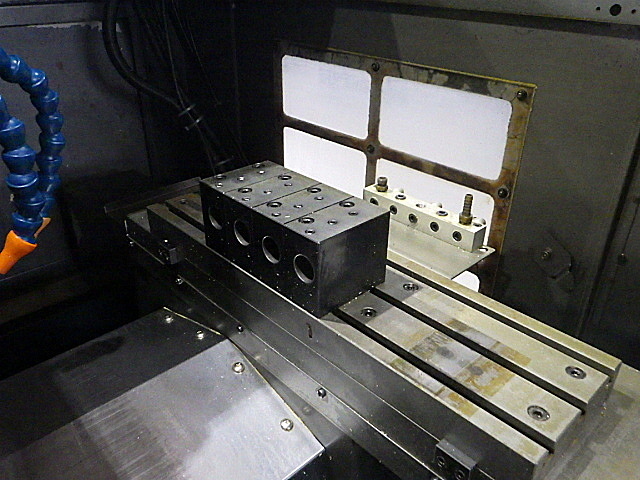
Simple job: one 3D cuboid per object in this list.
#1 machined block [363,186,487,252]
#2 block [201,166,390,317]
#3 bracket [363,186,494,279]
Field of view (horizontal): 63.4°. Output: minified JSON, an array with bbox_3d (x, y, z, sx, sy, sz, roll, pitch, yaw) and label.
[{"bbox_3d":[0.117,-0.028,0.608,0.022,0.024,0.159,-24,37,-37],"label":"machined block"},{"bbox_3d":[-0.029,-0.010,0.515,0.087,0.075,0.178,-24,37,-37],"label":"block"},{"bbox_3d":[0.095,-0.017,0.590,0.087,0.027,0.187,-24,37,-37],"label":"bracket"}]

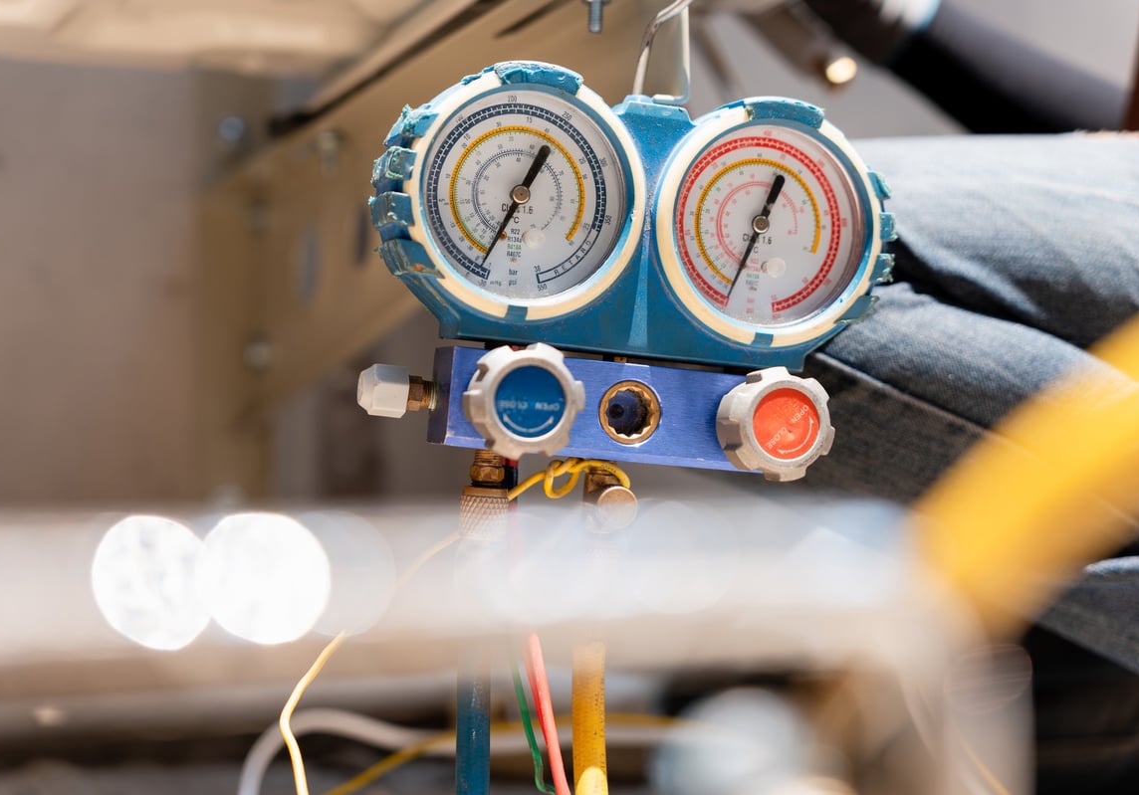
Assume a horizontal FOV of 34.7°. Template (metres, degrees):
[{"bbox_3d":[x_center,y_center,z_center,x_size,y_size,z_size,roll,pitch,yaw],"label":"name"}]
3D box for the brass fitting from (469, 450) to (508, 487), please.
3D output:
[{"bbox_3d":[-0.029,0.025,0.649,0.013,0.013,0.013,6,2,-15],"label":"brass fitting"}]

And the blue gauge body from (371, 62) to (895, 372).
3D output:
[{"bbox_3d":[0.025,-0.064,0.656,0.193,0.097,0.043,6,2,-15],"label":"blue gauge body"}]

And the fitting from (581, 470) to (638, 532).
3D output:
[{"bbox_3d":[0.014,0.036,0.658,0.017,0.025,0.025,6,2,-15],"label":"fitting"}]

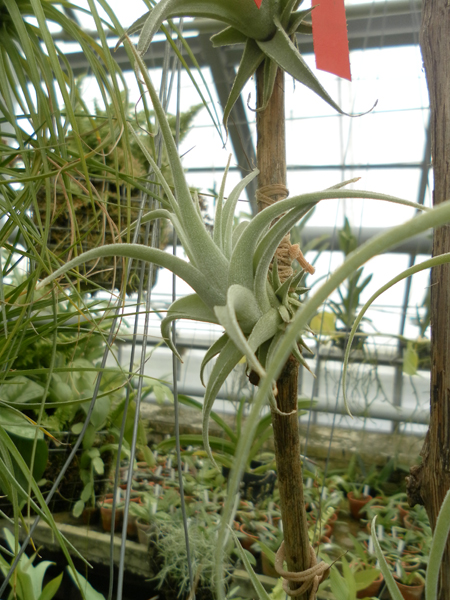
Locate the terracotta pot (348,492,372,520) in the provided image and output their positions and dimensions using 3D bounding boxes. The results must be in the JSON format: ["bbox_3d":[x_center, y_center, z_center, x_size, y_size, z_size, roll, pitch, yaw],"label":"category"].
[{"bbox_3d":[0.514,0.795,1.862,0.093,0.081,0.093,3,3,0],"label":"terracotta pot"}]

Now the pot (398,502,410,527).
[{"bbox_3d":[0.689,0.809,1.802,0.093,0.081,0.093,3,3,0],"label":"pot"}]

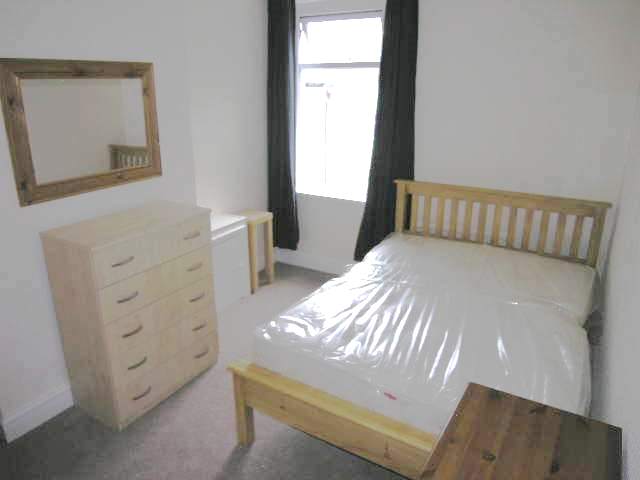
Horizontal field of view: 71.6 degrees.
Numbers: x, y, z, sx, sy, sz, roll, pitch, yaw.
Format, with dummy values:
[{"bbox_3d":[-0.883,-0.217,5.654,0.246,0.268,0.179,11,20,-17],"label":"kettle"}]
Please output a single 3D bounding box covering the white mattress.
[{"bbox_3d":[0.722,0.409,2.484,1.370,0.200,1.880,11,21,28],"label":"white mattress"}]

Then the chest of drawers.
[{"bbox_3d":[-0.980,0.361,2.442,0.411,0.953,0.716,11,21,28],"label":"chest of drawers"}]

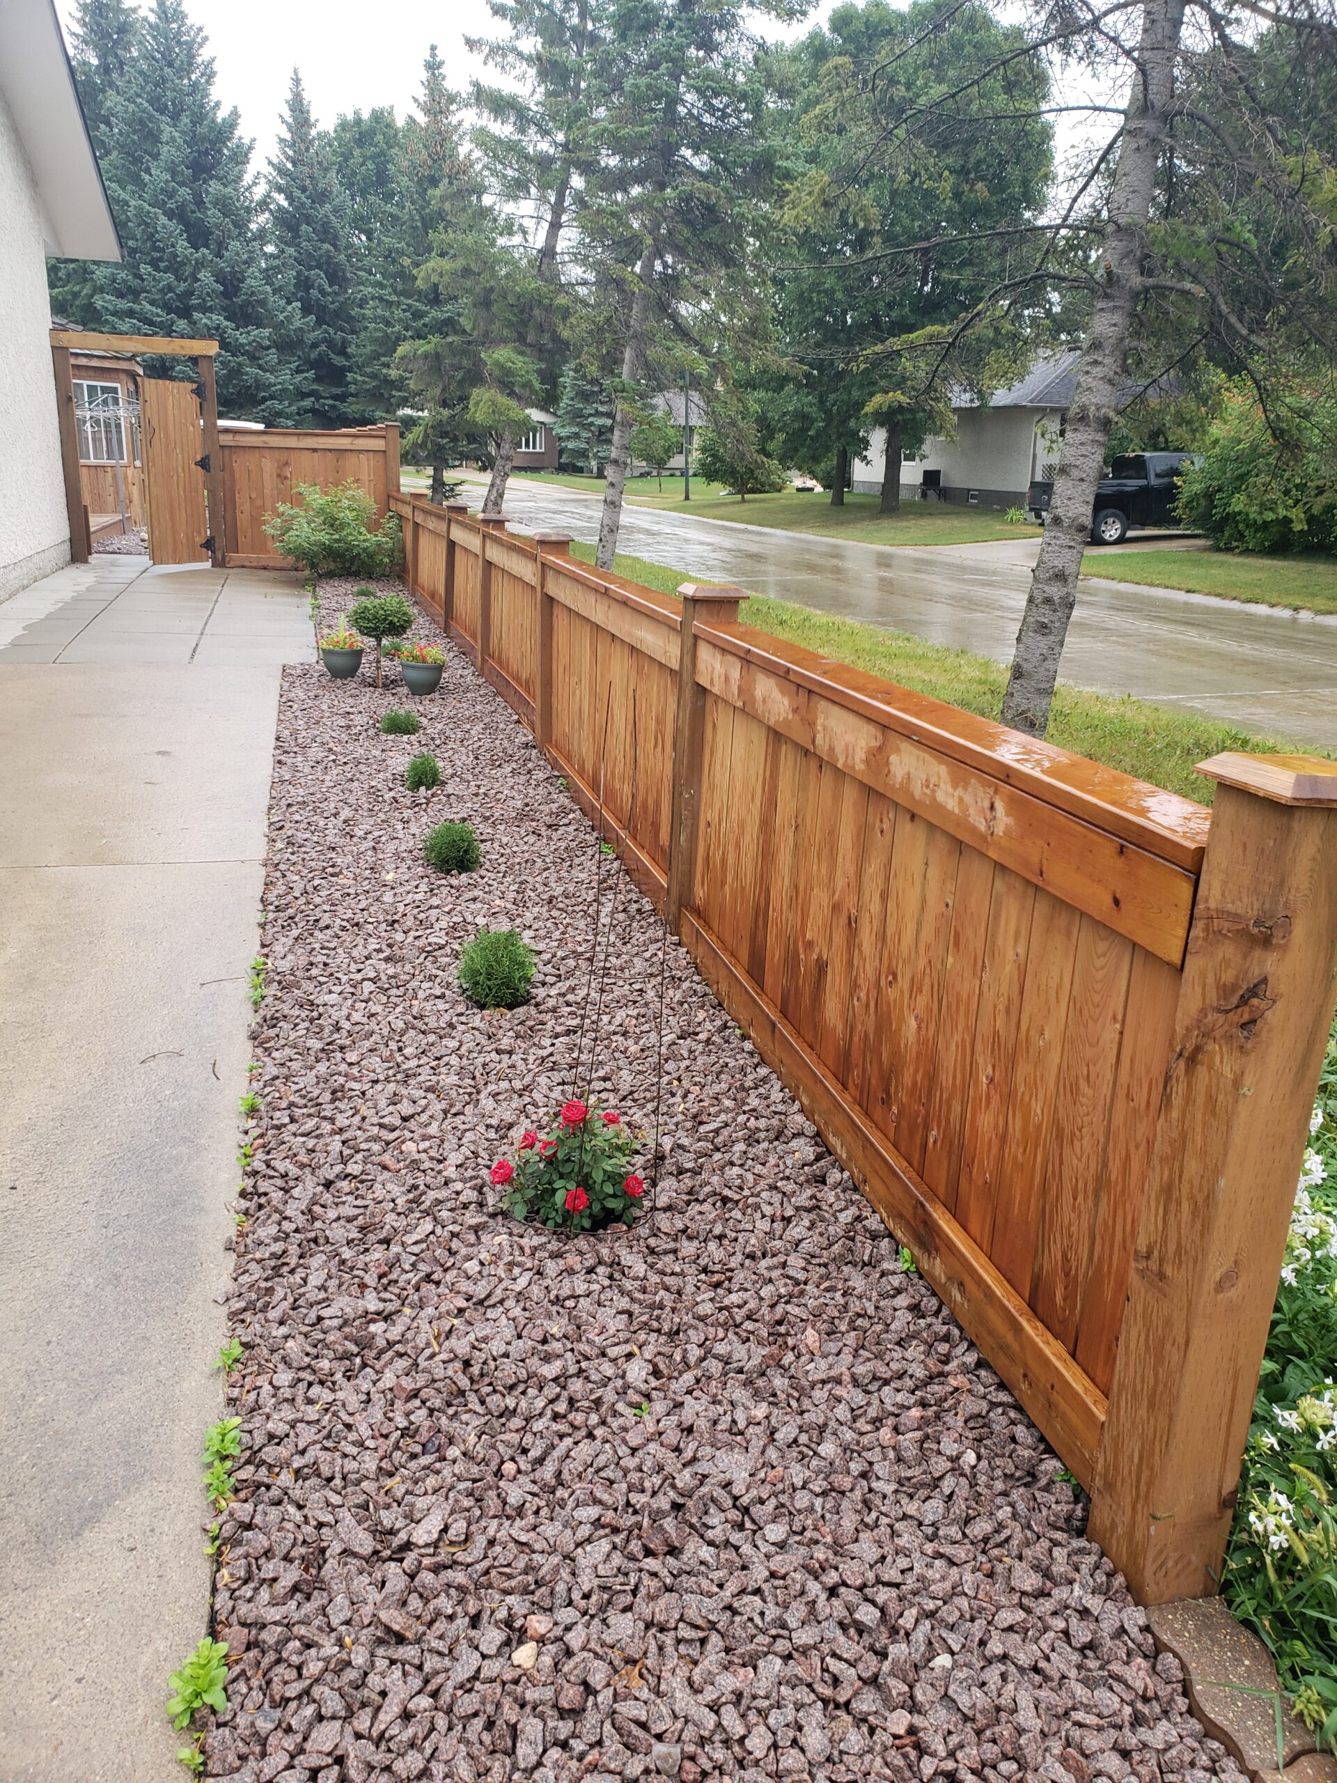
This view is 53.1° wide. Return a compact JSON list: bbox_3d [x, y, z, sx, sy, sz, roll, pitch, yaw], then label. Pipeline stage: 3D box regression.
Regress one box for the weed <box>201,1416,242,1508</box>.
[{"bbox_3d":[-0.632,0.801,1.891,0.055,0.065,0.120,-2,18,-15],"label":"weed"}]

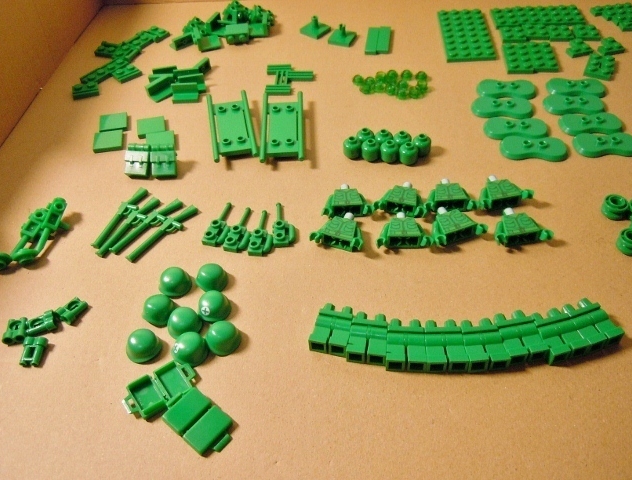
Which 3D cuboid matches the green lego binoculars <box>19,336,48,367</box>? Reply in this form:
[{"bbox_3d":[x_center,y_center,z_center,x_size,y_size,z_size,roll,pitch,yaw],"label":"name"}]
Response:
[{"bbox_3d":[-0.121,0.048,0.238,0.010,0.005,0.013,-7,49,-2],"label":"green lego binoculars"}]

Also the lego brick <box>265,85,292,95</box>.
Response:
[{"bbox_3d":[-0.023,-0.095,0.355,0.016,0.003,0.008,1,49,4],"label":"lego brick"}]

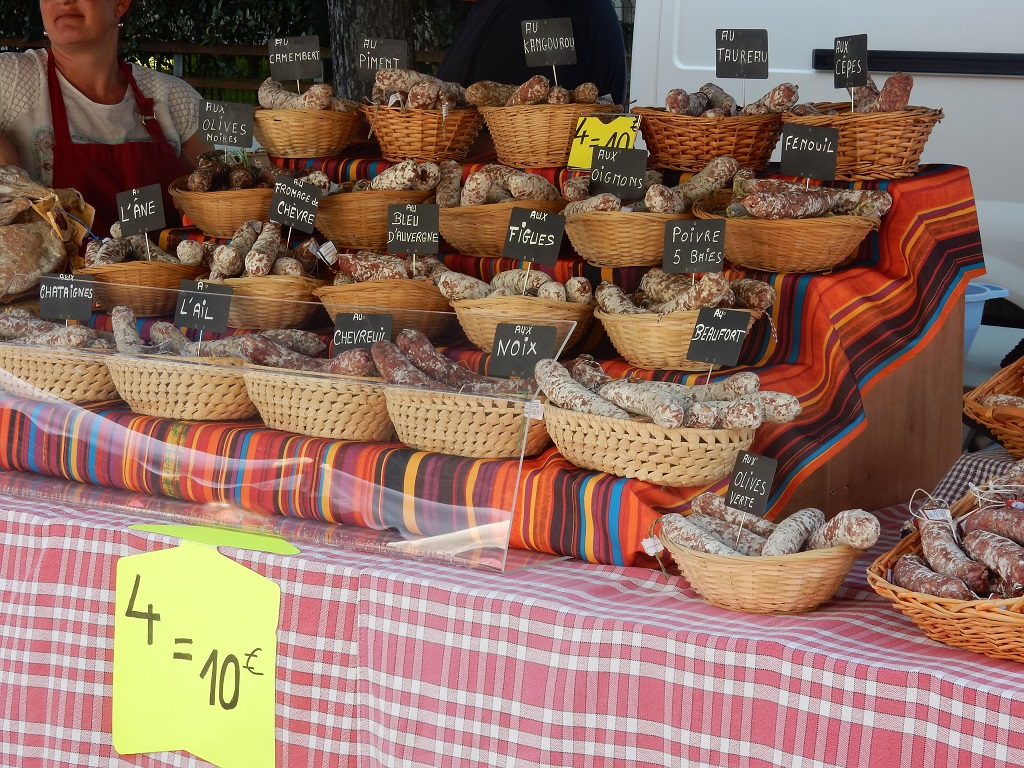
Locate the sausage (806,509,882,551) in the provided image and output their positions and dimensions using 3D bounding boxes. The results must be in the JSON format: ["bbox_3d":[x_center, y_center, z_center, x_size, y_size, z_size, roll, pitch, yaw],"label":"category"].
[{"bbox_3d":[0.408,0.193,3.667,0.041,0.041,0.155,-4,-8,-35],"label":"sausage"}]

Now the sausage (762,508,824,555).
[{"bbox_3d":[0.337,0.180,3.530,0.040,0.040,0.145,4,24,30],"label":"sausage"}]

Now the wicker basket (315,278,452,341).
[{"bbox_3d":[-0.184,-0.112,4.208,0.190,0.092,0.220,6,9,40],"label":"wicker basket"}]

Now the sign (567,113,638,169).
[{"bbox_3d":[0.136,-0.355,4.292,0.112,0.083,0.005,6,-10,40],"label":"sign"}]

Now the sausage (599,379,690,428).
[{"bbox_3d":[0.165,0.025,3.710,0.040,0.040,0.150,-7,19,-45],"label":"sausage"}]

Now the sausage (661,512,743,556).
[{"bbox_3d":[0.254,0.208,3.772,0.160,0.034,0.034,27,22,35],"label":"sausage"}]

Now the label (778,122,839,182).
[{"bbox_3d":[0.399,-0.312,3.926,0.084,0.070,0.004,6,6,24],"label":"label"}]

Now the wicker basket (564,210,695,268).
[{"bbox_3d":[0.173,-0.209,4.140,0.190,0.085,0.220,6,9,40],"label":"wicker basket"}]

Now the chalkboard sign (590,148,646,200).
[{"bbox_3d":[0.148,-0.295,4.099,0.084,0.070,0.004,9,5,17],"label":"chalkboard sign"}]

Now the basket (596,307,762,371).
[{"bbox_3d":[0.240,-0.065,4.213,0.242,0.078,0.175,1,6,12],"label":"basket"}]

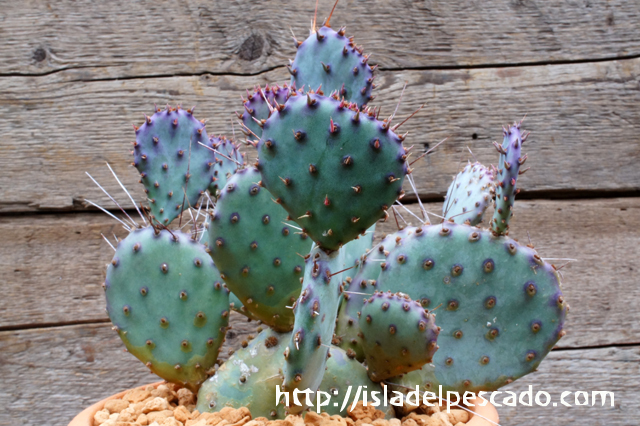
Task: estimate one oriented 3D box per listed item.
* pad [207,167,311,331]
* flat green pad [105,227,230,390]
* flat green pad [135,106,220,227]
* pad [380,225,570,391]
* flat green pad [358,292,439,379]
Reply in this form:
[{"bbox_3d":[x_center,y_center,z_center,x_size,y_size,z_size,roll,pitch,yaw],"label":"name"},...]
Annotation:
[{"bbox_3d":[-0.039,0.023,0.530,0.065,0.105,0.018,-14,0,-8],"label":"pad"},{"bbox_3d":[-0.091,0.062,0.520,0.079,0.108,0.018,-11,-1,4],"label":"flat green pad"},{"bbox_3d":[-0.097,-0.031,0.535,0.053,0.079,0.015,4,2,-6],"label":"flat green pad"},{"bbox_3d":[0.102,0.063,0.535,0.120,0.108,0.021,6,0,11],"label":"pad"},{"bbox_3d":[0.048,0.077,0.490,0.044,0.051,0.024,15,19,4],"label":"flat green pad"}]

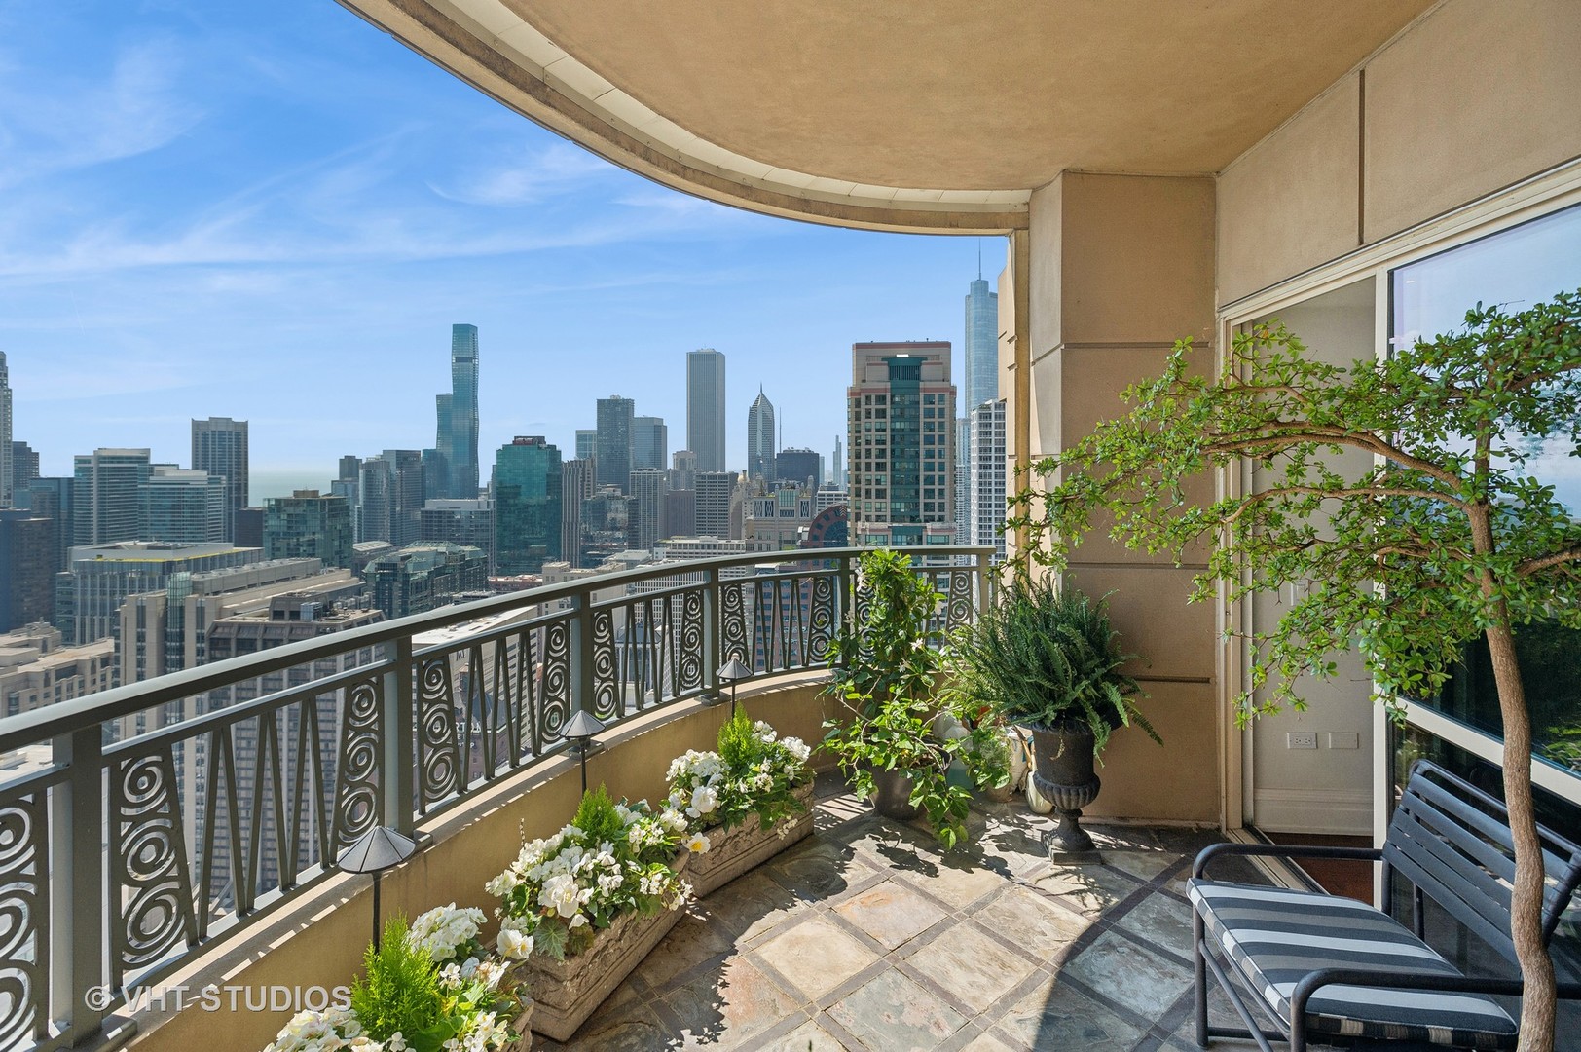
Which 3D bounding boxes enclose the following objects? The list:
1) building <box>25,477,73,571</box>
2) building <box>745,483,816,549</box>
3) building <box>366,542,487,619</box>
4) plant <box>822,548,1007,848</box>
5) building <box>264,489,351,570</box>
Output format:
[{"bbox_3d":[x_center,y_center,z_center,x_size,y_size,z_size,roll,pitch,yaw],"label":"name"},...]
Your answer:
[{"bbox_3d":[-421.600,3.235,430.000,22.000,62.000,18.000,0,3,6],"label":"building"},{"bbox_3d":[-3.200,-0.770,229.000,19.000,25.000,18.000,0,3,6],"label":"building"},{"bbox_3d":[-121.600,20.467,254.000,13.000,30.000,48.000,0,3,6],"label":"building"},{"bbox_3d":[0.540,0.670,3.240,0.770,1.120,0.700,0,3,0],"label":"plant"},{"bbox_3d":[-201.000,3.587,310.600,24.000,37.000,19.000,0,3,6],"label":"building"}]

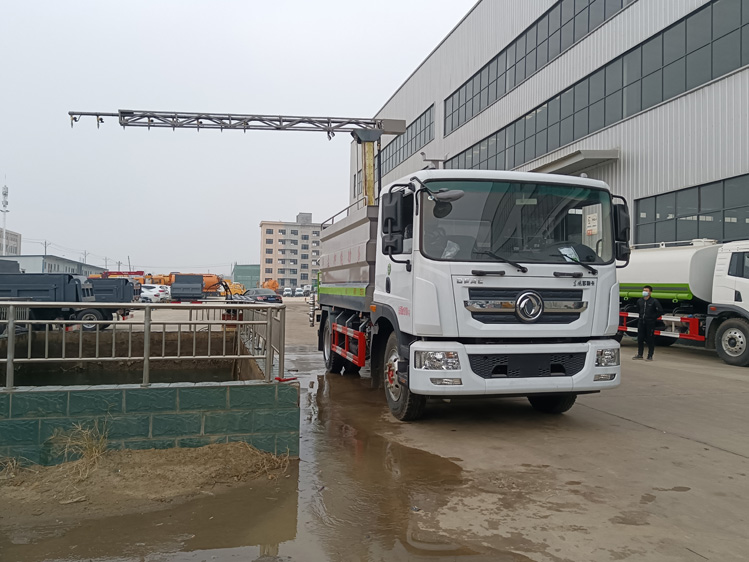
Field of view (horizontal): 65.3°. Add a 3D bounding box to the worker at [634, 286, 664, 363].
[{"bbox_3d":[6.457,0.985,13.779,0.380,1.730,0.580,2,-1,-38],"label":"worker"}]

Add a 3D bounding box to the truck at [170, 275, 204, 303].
[{"bbox_3d":[-13.580,0.796,42.753,2.100,2.350,5.700,1,-1,-16],"label":"truck"}]

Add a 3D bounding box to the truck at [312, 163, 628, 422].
[{"bbox_3d":[0.745,0.197,9.667,2.520,3.000,7.520,1,-1,-14],"label":"truck"}]

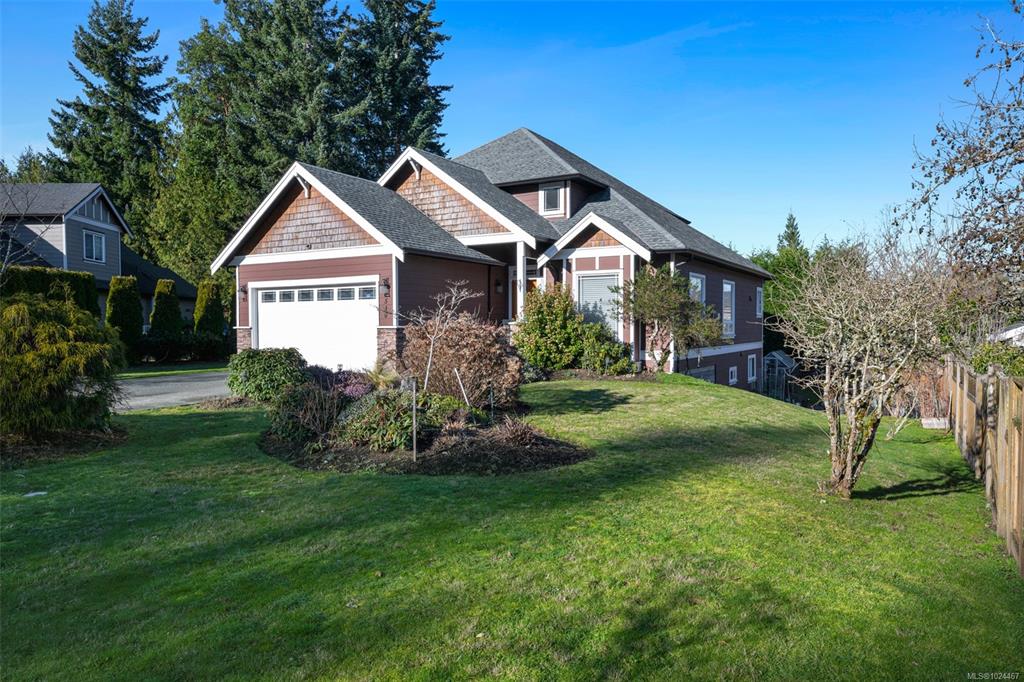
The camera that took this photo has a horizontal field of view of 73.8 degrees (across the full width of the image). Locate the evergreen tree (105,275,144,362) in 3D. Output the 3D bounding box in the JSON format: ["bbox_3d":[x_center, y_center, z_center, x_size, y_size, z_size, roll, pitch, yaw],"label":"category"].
[{"bbox_3d":[-13.777,-0.729,24.190,1.220,3.130,1.220,0,1,0],"label":"evergreen tree"}]

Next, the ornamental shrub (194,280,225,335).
[{"bbox_3d":[-12.013,-0.811,27.089,1.120,3.170,1.150,0,1,0],"label":"ornamental shrub"}]

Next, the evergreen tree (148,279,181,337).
[{"bbox_3d":[-12.999,-0.754,25.590,1.180,3.120,1.200,0,1,0],"label":"evergreen tree"}]

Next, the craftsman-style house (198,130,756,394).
[{"bbox_3d":[0.844,-2.716,24.251,13.100,9.400,16.800,1,1,30],"label":"craftsman-style house"}]

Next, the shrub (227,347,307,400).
[{"bbox_3d":[-4.749,0.609,13.216,1.500,1.020,1.400,0,1,0],"label":"shrub"}]

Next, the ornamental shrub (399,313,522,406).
[{"bbox_3d":[-0.906,0.315,12.009,2.150,1.620,1.900,0,1,0],"label":"ornamental shrub"}]

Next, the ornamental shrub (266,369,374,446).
[{"bbox_3d":[-2.416,0.765,8.718,1.350,0.900,1.200,0,1,0],"label":"ornamental shrub"}]

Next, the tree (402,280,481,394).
[{"bbox_3d":[-1.064,0.041,10.303,1.250,1.880,1.100,0,1,0],"label":"tree"}]

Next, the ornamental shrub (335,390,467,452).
[{"bbox_3d":[-1.323,0.903,8.121,1.550,0.650,1.300,0,1,0],"label":"ornamental shrub"}]

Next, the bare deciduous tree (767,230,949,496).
[{"bbox_3d":[3.320,0.197,6.506,1.650,2.530,1.650,0,1,0],"label":"bare deciduous tree"}]

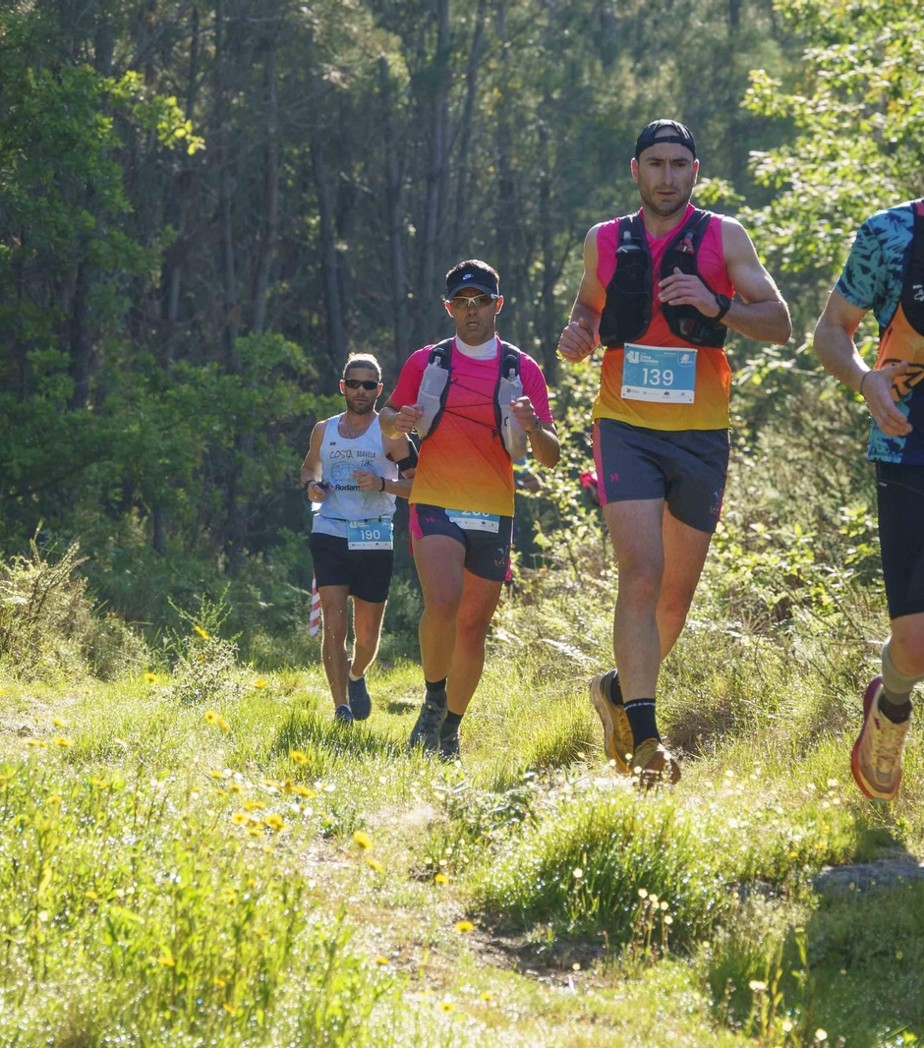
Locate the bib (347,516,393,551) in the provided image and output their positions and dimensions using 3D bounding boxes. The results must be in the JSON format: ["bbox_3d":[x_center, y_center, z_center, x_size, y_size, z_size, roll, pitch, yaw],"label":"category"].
[{"bbox_3d":[-0.392,0.045,28.050,0.193,0.146,0.030,0,0,-10],"label":"bib"}]

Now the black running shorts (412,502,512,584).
[{"bbox_3d":[-0.002,0.025,22.200,0.335,0.355,0.290,0,0,-6],"label":"black running shorts"}]

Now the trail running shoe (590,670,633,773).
[{"bbox_3d":[0.454,0.557,18.000,0.105,0.295,0.115,0,-25,-38],"label":"trail running shoe"}]

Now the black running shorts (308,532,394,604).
[{"bbox_3d":[-0.492,0.163,28.800,0.370,0.375,0.280,0,0,-5],"label":"black running shorts"}]

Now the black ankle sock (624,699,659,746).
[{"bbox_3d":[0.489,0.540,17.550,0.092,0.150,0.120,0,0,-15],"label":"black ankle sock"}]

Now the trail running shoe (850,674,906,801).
[{"bbox_3d":[0.956,0.488,14.870,0.105,0.295,0.110,11,-11,-25],"label":"trail running shoe"}]

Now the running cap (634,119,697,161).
[{"bbox_3d":[0.555,-1.036,17.700,0.170,0.130,0.250,0,-6,-2],"label":"running cap"}]

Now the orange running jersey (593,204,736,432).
[{"bbox_3d":[0.547,-0.558,17.600,0.390,0.620,0.280,0,0,-3],"label":"orange running jersey"}]

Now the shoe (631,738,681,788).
[{"bbox_3d":[0.503,0.617,16.900,0.110,0.120,0.285,-5,-12,-13],"label":"shoe"}]

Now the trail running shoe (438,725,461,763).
[{"bbox_3d":[-0.049,0.737,21.700,0.100,0.125,0.280,0,5,-3],"label":"trail running shoe"}]

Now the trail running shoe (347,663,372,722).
[{"bbox_3d":[-0.472,0.762,29.600,0.100,0.280,0.105,-6,-18,-5],"label":"trail running shoe"}]

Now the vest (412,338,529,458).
[{"bbox_3d":[0.027,-0.419,21.750,0.370,0.400,0.250,0,5,-5],"label":"vest"}]

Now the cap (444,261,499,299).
[{"bbox_3d":[0.035,-0.828,22.100,0.185,0.125,0.255,0,6,2],"label":"cap"}]

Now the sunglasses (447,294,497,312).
[{"bbox_3d":[0.035,-0.735,21.700,0.158,0.052,0.140,-4,0,4],"label":"sunglasses"}]

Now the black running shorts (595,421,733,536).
[{"bbox_3d":[0.538,-0.159,17.600,0.355,0.360,0.290,0,0,-8],"label":"black running shorts"}]

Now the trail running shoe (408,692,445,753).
[{"bbox_3d":[-0.119,0.676,22.100,0.110,0.130,0.285,2,20,6],"label":"trail running shoe"}]

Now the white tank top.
[{"bbox_3d":[-0.463,-0.207,28.150,0.370,0.545,0.260,1,3,-6],"label":"white tank top"}]

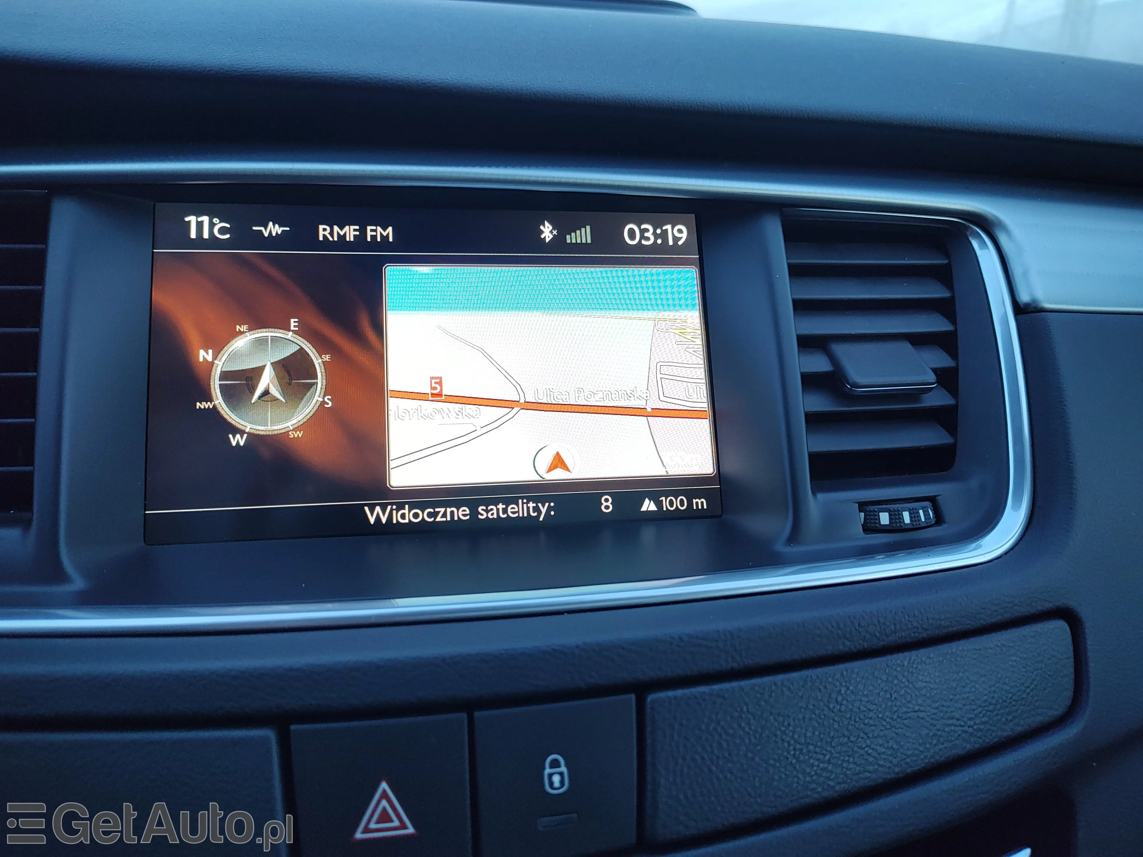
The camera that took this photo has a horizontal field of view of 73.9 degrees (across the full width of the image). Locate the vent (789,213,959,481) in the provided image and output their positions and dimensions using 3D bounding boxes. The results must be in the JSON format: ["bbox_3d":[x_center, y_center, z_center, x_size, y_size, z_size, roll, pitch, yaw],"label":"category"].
[{"bbox_3d":[0.089,-0.022,0.229,0.049,0.079,0.030,-2,-9,-14],"label":"vent"}]

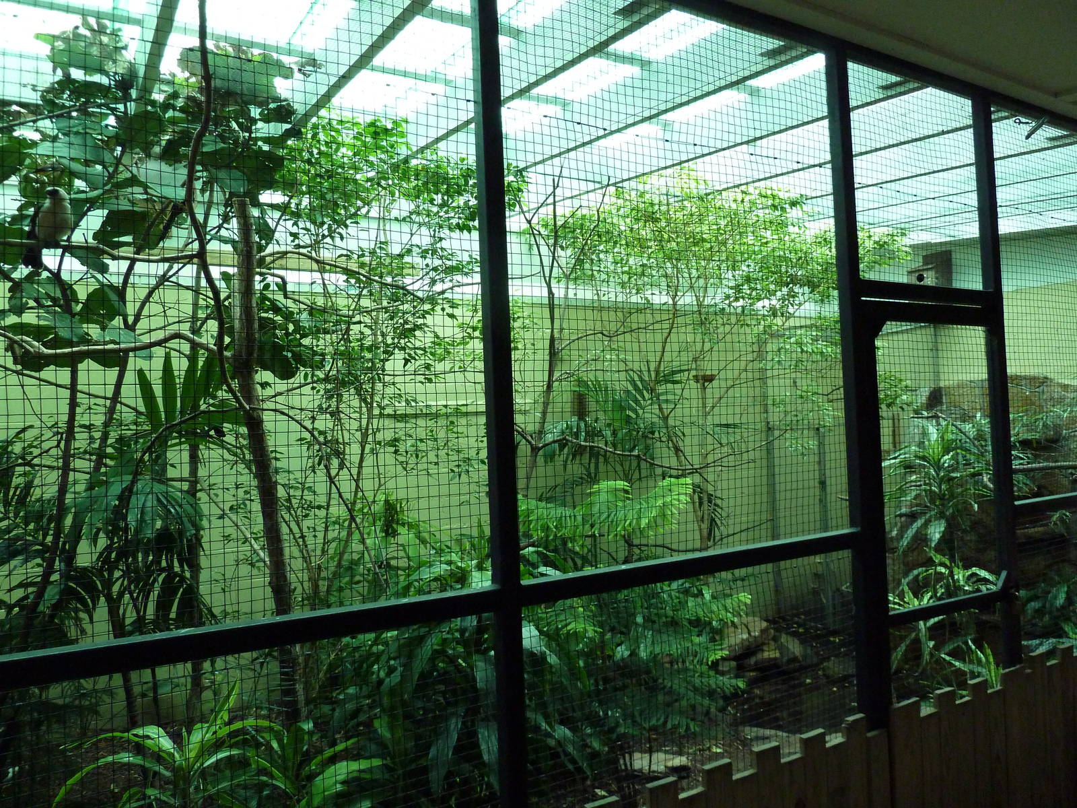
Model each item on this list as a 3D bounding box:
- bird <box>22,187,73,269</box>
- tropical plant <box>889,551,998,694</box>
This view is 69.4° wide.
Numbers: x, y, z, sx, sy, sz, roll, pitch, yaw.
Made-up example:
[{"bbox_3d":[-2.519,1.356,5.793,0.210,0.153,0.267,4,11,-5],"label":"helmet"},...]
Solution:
[{"bbox_3d":[-1.021,-0.367,1.620,0.105,0.155,0.070,-4,-3,37],"label":"bird"},{"bbox_3d":[1.734,0.959,3.350,0.440,0.580,0.420,-1,-2,-27],"label":"tropical plant"}]

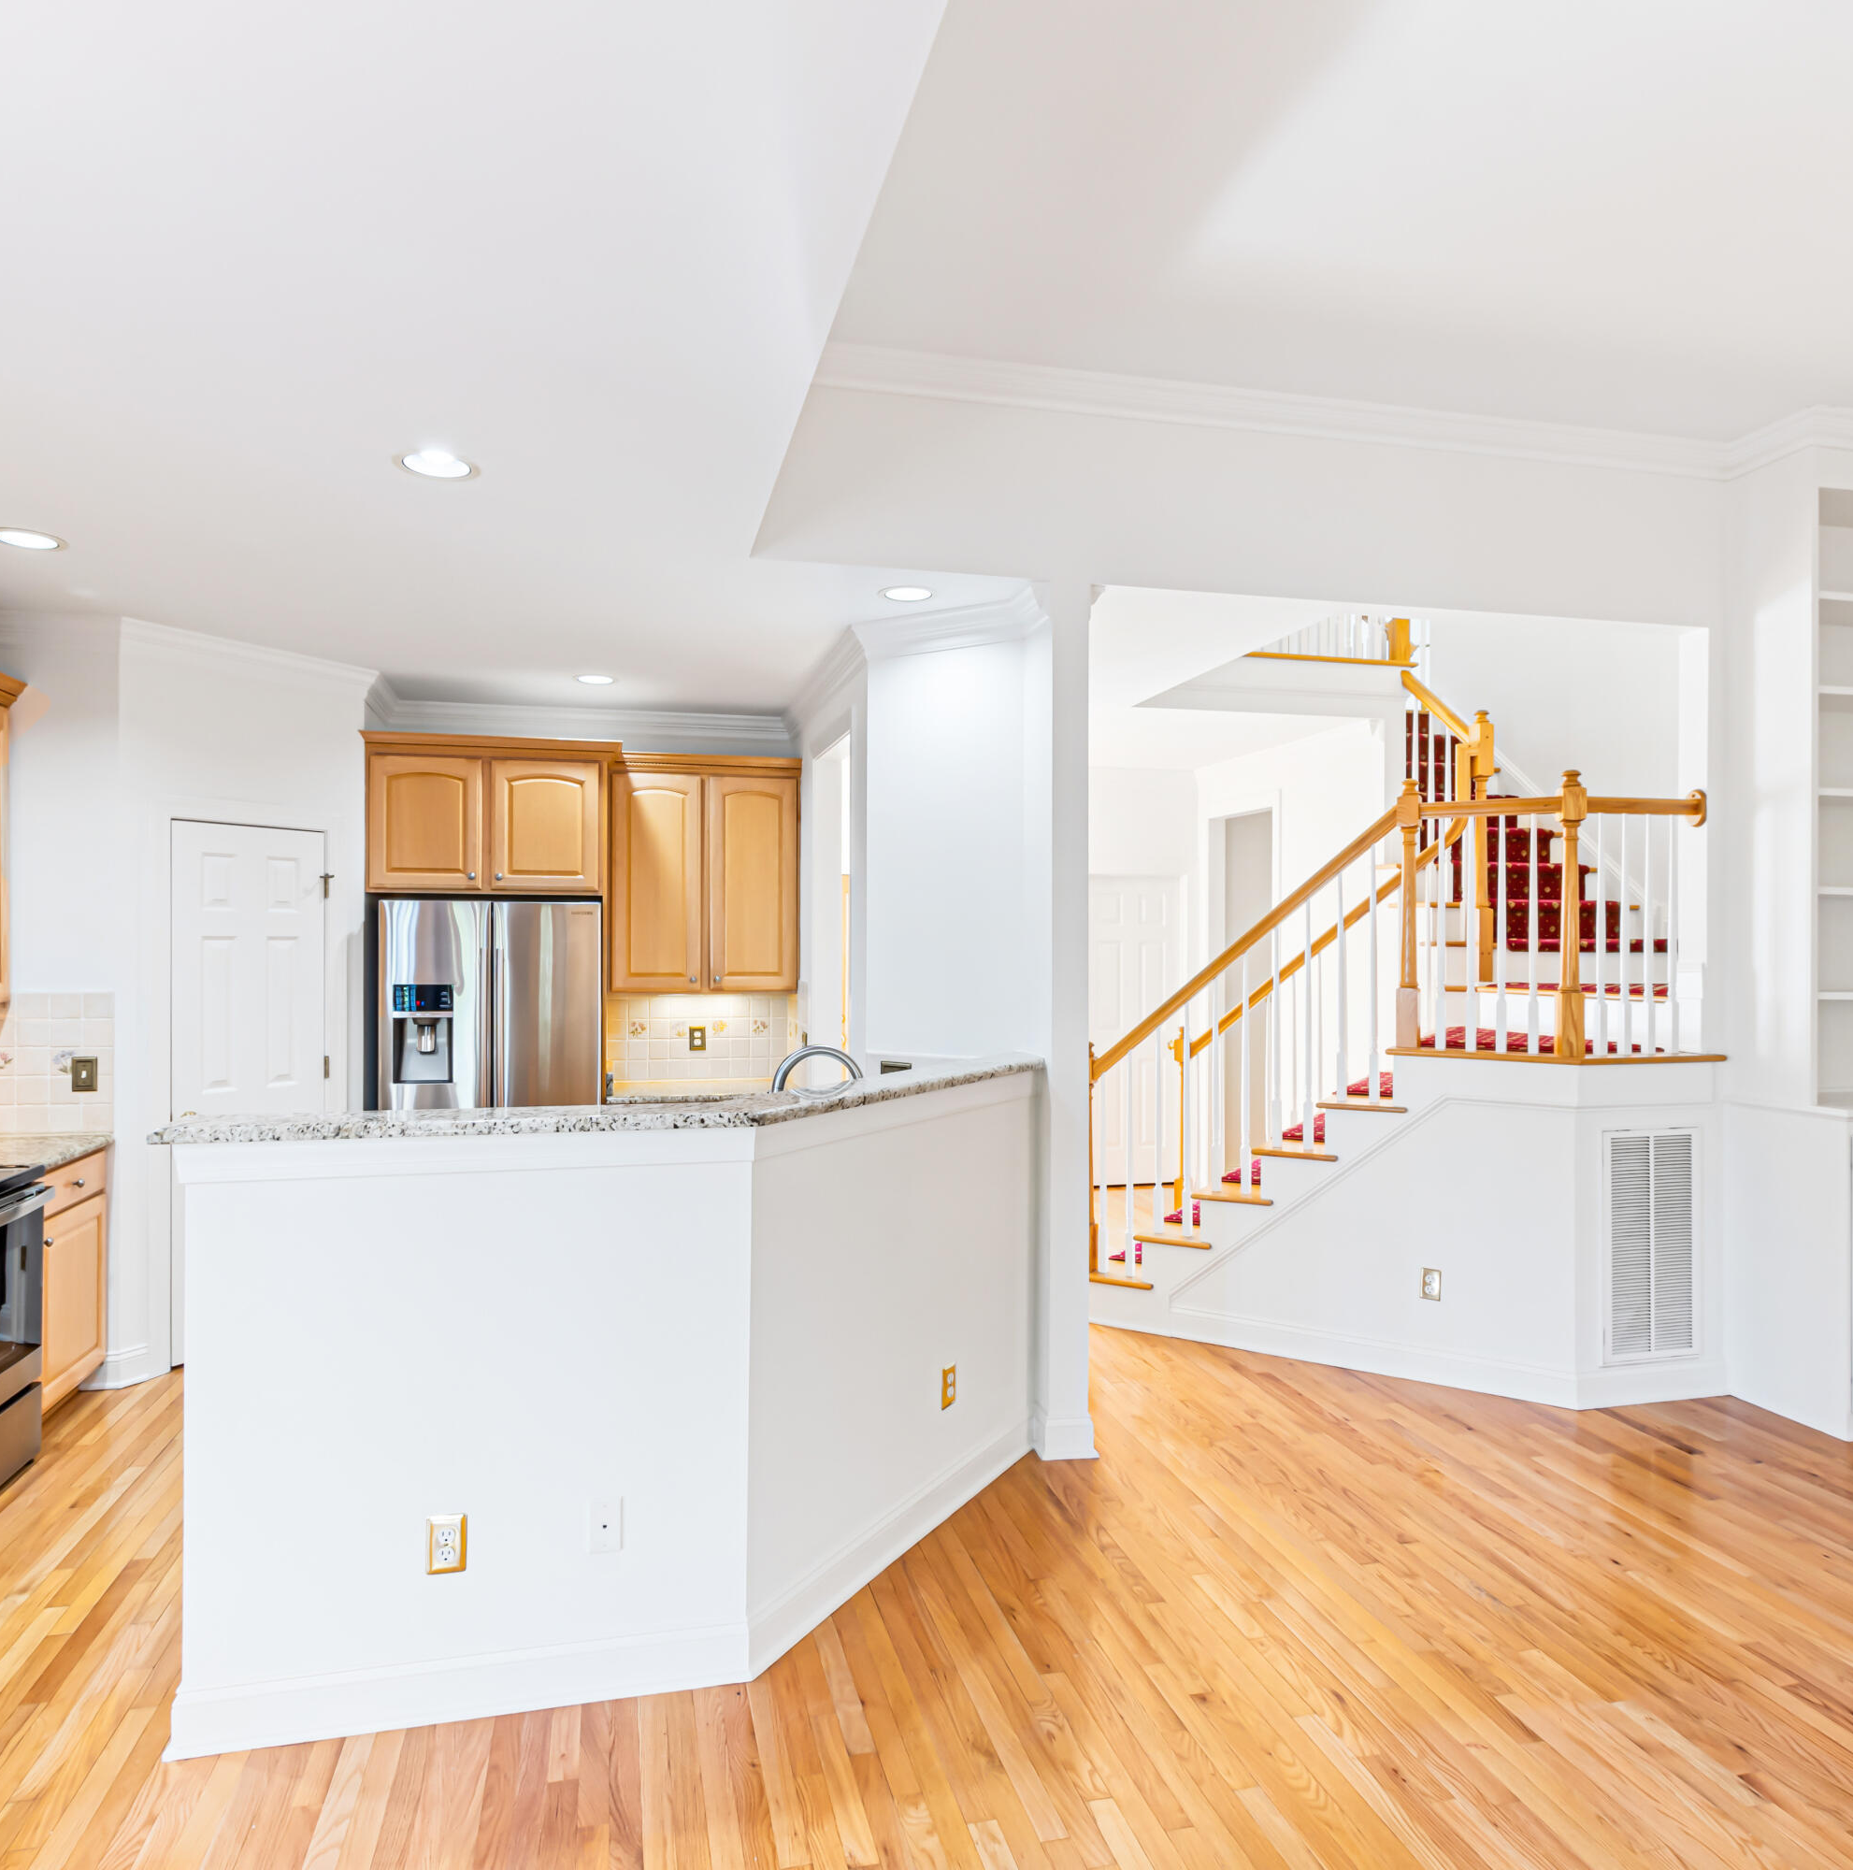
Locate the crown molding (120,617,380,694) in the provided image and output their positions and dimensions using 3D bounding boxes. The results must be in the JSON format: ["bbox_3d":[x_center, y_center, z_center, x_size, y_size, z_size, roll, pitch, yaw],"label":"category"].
[{"bbox_3d":[-2.628,-1.056,4.576,0.085,0.123,0.981,0,-1,32],"label":"crown molding"}]

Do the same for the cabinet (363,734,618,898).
[{"bbox_3d":[-1.963,-0.514,5.396,1.030,0.679,0.670,0,0,-13],"label":"cabinet"}]

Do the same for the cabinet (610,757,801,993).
[{"bbox_3d":[-1.086,-0.283,5.751,0.880,1.125,0.370,0,0,-13],"label":"cabinet"}]

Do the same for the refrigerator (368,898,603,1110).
[{"bbox_3d":[-1.941,0.744,5.349,0.905,1.775,0.730,0,0,-13],"label":"refrigerator"}]

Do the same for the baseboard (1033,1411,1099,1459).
[{"bbox_3d":[0.432,1.553,3.630,0.186,0.125,0.030,0,0,-13],"label":"baseboard"}]

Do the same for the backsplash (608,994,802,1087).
[{"bbox_3d":[-1.140,0.506,5.916,0.892,0.440,0.020,0,0,-13],"label":"backsplash"}]

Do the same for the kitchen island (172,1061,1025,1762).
[{"bbox_3d":[-0.612,1.007,3.085,2.189,1.210,1.244,0,0,-13],"label":"kitchen island"}]

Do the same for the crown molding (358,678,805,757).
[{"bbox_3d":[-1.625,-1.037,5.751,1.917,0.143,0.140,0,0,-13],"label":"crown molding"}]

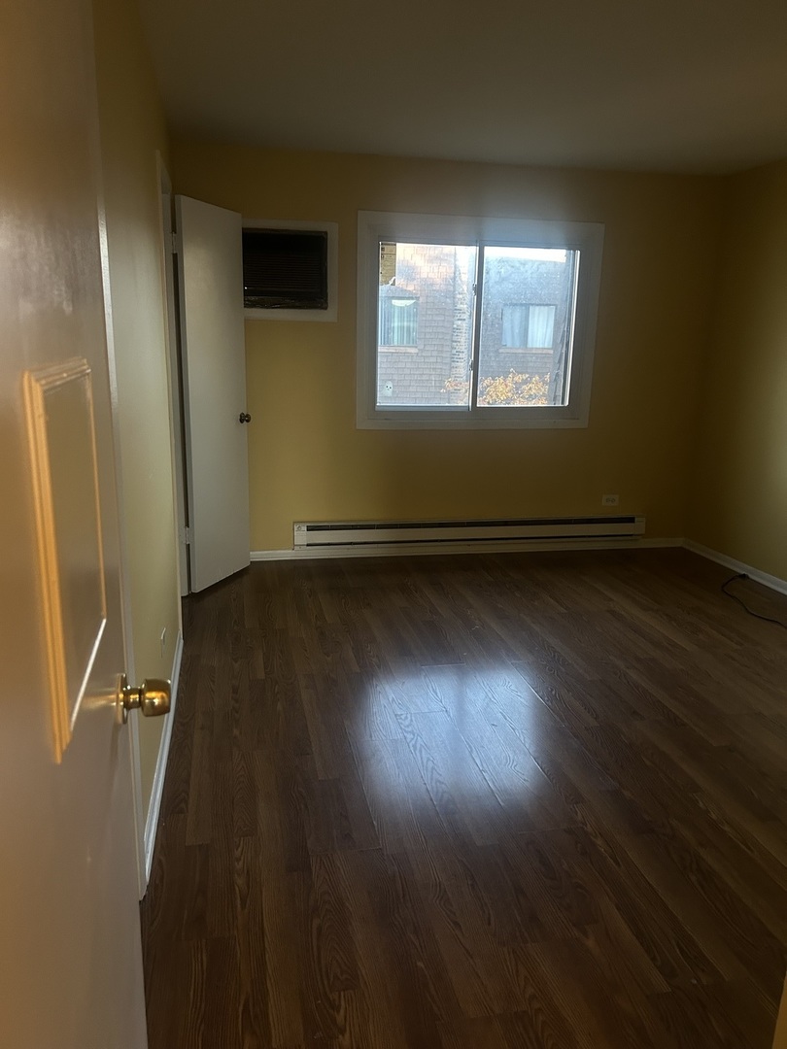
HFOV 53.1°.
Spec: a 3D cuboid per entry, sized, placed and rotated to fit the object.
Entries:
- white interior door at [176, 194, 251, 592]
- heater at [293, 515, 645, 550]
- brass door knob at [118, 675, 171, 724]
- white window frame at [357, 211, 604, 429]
[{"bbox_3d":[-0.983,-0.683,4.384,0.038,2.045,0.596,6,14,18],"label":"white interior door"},{"bbox_3d":[0.554,0.046,5.244,2.425,0.165,0.064,-2,14,-12],"label":"heater"},{"bbox_3d":[-0.331,0.232,1.058,0.065,0.065,0.065,-2,14,-14],"label":"brass door knob"},{"bbox_3d":[0.547,-1.254,4.985,1.572,1.292,0.080,-2,14,-12],"label":"white window frame"}]

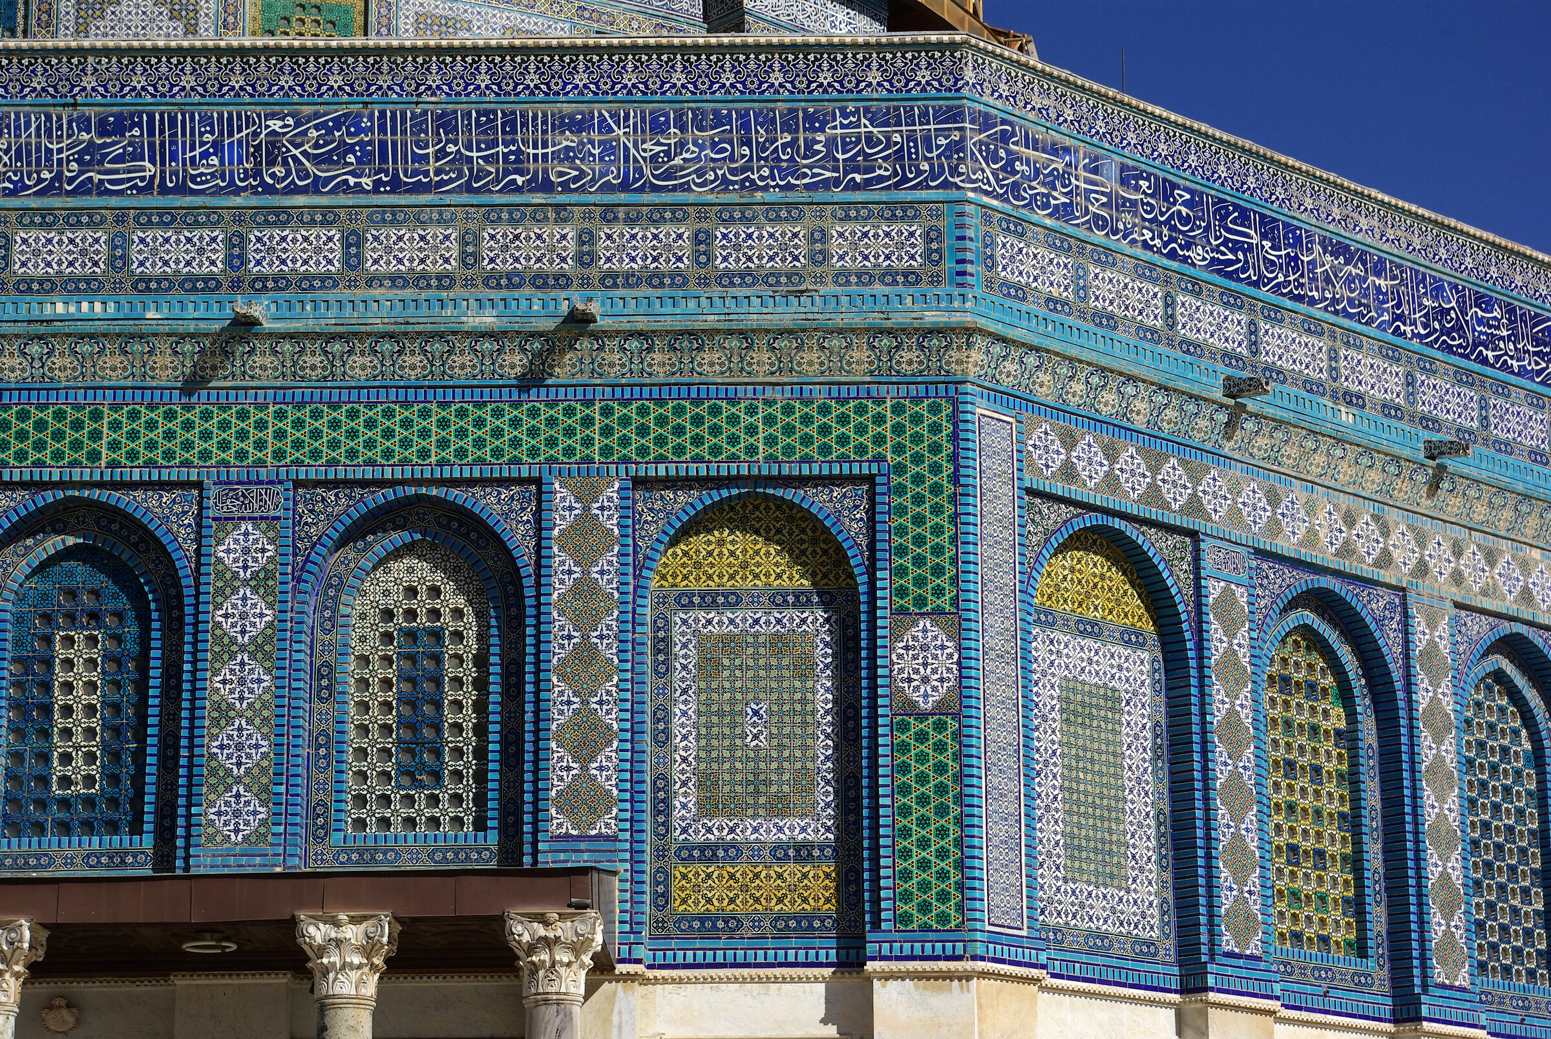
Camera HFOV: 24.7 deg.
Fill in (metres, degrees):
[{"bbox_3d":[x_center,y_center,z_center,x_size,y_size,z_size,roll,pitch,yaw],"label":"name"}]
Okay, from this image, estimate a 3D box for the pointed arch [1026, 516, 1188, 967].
[{"bbox_3d":[2.589,1.714,28.282,1.920,3.520,0.350,13,-20,-43],"label":"pointed arch"}]

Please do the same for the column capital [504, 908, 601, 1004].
[{"bbox_3d":[-1.486,2.992,23.884,0.645,0.597,0.645,0,-14,0],"label":"column capital"}]

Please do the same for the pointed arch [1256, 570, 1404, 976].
[{"bbox_3d":[4.623,2.194,30.249,1.920,3.420,0.400,13,-20,-43],"label":"pointed arch"}]

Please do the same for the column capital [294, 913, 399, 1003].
[{"bbox_3d":[-2.885,3.002,23.895,0.650,0.597,0.645,0,-14,0],"label":"column capital"}]

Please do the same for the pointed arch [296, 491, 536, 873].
[{"bbox_3d":[-2.774,1.252,27.311,1.830,2.950,0.400,0,-14,0],"label":"pointed arch"}]

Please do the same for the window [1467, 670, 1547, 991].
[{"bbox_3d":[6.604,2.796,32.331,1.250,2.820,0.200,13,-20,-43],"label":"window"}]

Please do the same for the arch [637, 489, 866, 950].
[{"bbox_3d":[-0.183,1.517,27.188,1.800,3.550,0.350,0,-14,0],"label":"arch"}]

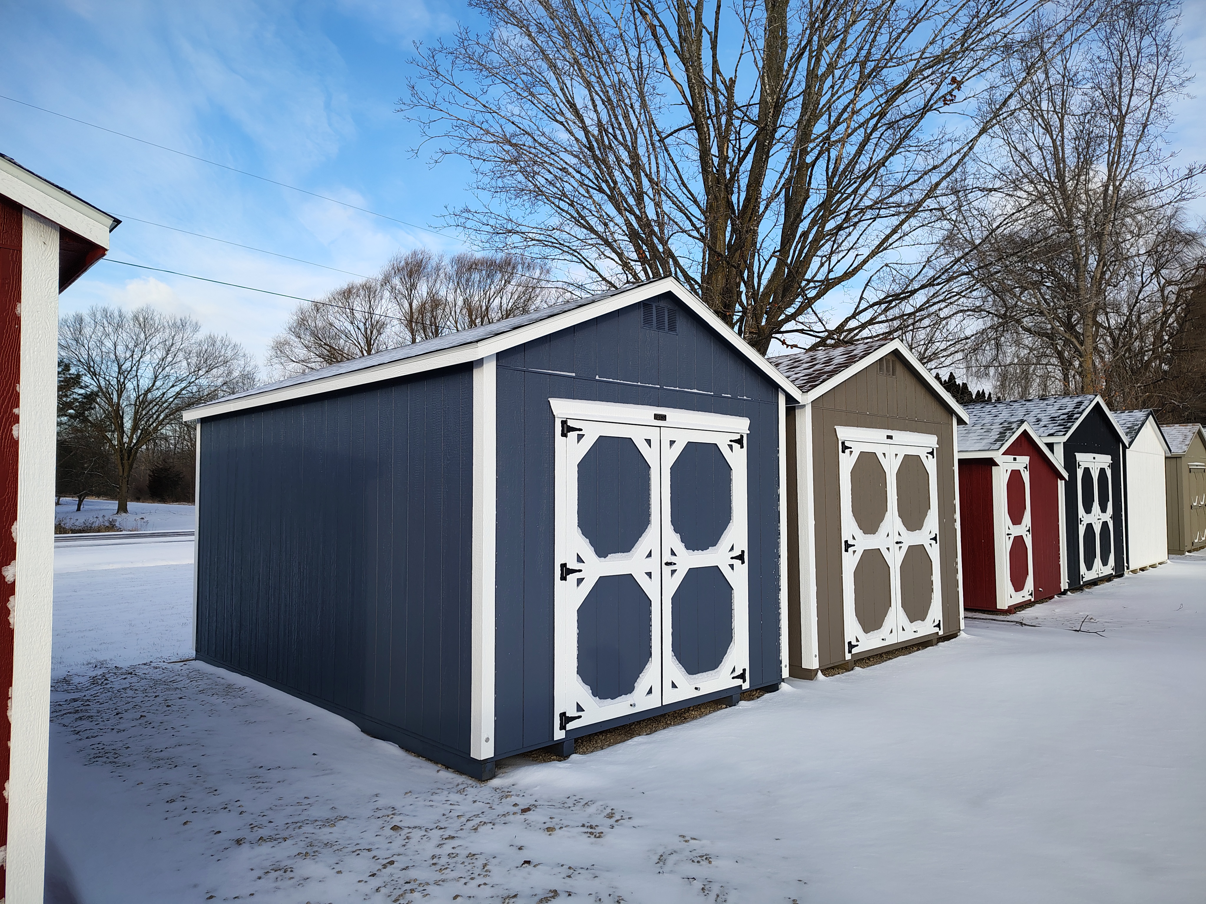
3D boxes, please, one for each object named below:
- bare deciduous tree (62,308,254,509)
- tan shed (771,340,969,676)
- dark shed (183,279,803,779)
[{"bbox_3d":[-33.990,-3.140,62.000,15.800,15.400,15.500,0,-3,0],"label":"bare deciduous tree"},{"bbox_3d":[1.415,0.560,10.016,3.260,3.190,4.600,2,-4,-43],"label":"tan shed"},{"bbox_3d":[-1.267,0.438,7.611,3.272,3.160,5.050,3,-4,-44],"label":"dark shed"}]

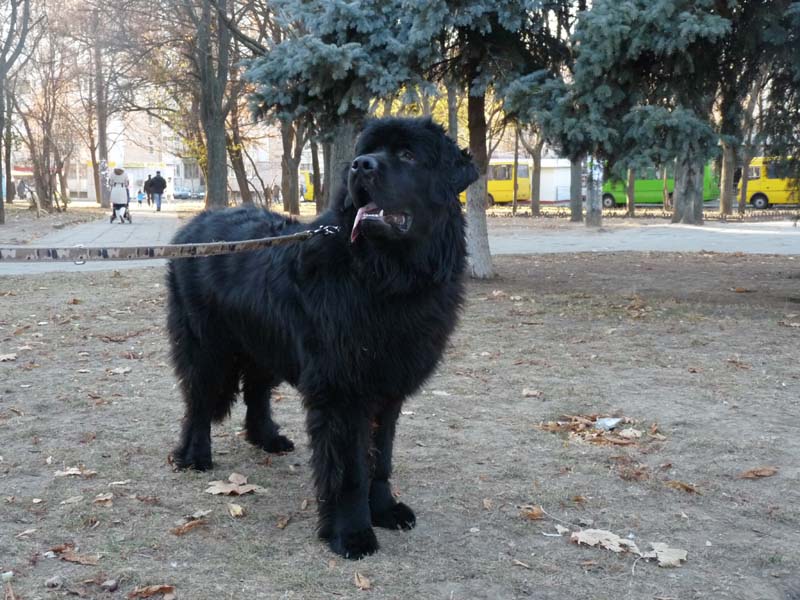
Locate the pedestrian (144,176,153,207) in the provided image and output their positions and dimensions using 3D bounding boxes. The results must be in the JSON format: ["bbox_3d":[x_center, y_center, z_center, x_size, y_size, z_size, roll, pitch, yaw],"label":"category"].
[{"bbox_3d":[-13.699,-5.955,56.875,0.560,1.750,0.500,-1,6,-13],"label":"pedestrian"}]

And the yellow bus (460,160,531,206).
[{"bbox_3d":[4.585,-7.271,65.498,7.100,2.750,2.300,4,7,33],"label":"yellow bus"}]

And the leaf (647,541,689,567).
[{"bbox_3d":[0.618,0.590,2.401,0.090,0.025,0.100,2,6,15],"label":"leaf"}]

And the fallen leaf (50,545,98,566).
[{"bbox_3d":[-0.751,0.590,2.401,0.110,0.025,0.065,0,6,0],"label":"fallen leaf"}]

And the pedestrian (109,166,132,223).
[{"bbox_3d":[-8.185,-3.055,30.400,0.550,1.630,0.500,-1,6,-13],"label":"pedestrian"}]

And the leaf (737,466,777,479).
[{"bbox_3d":[0.994,0.478,2.885,0.131,0.025,0.055,-2,6,-15],"label":"leaf"}]

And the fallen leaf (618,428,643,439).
[{"bbox_3d":[0.795,0.460,3.586,0.082,0.020,0.070,0,6,0],"label":"fallen leaf"}]

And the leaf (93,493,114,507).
[{"bbox_3d":[-0.812,0.546,2.848,0.058,0.020,0.058,-1,6,-10],"label":"leaf"}]

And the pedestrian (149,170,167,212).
[{"bbox_3d":[-10.478,-4.700,45.050,0.660,1.750,0.480,-1,6,-13],"label":"pedestrian"}]

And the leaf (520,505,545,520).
[{"bbox_3d":[0.320,0.513,2.524,0.056,0.030,0.048,0,6,-4],"label":"leaf"}]

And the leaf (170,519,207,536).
[{"bbox_3d":[-0.531,0.571,2.610,0.095,0.020,0.050,-2,6,-20],"label":"leaf"}]

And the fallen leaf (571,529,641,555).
[{"bbox_3d":[0.462,0.536,2.325,0.159,0.025,0.090,3,6,23],"label":"fallen leaf"}]

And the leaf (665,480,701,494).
[{"bbox_3d":[0.753,0.495,2.753,0.103,0.020,0.045,4,7,33],"label":"leaf"}]

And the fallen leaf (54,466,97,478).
[{"bbox_3d":[-0.900,0.478,2.892,0.114,0.025,0.055,0,6,3],"label":"fallen leaf"}]

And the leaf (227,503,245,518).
[{"bbox_3d":[-0.435,0.556,2.750,0.040,0.020,0.065,1,6,5],"label":"leaf"}]

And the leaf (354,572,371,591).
[{"bbox_3d":[-0.076,0.561,2.083,0.028,0.025,0.050,-1,6,-8],"label":"leaf"}]

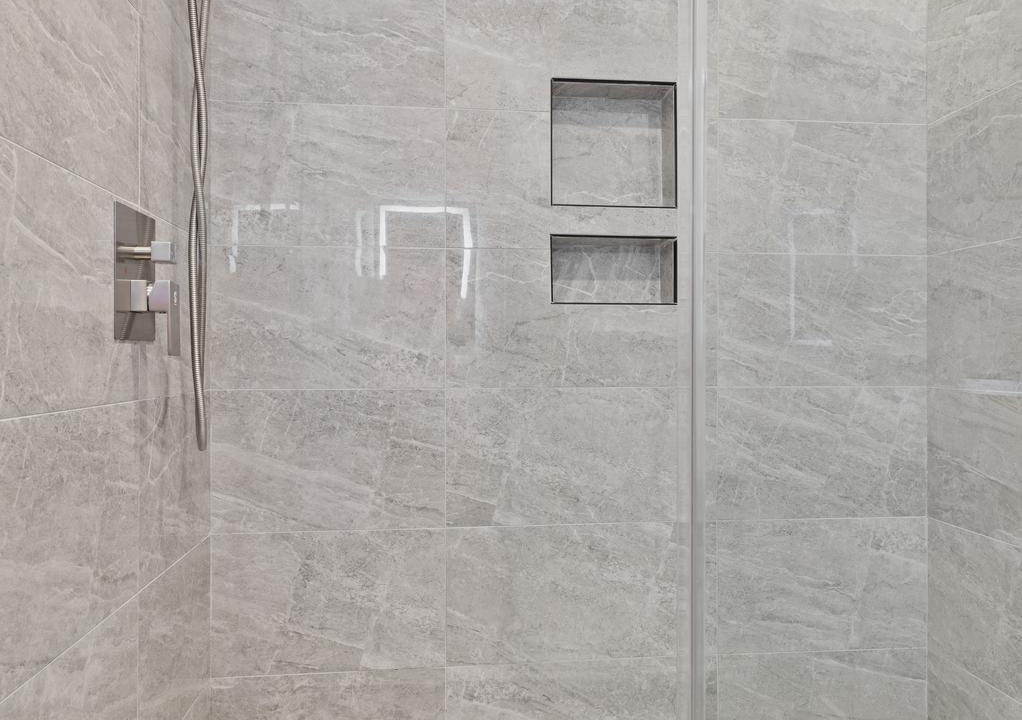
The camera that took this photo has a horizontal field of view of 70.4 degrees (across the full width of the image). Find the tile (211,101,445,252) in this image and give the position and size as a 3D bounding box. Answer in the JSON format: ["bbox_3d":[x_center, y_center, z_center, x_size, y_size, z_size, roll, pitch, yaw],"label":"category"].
[{"bbox_3d":[-0.389,-0.395,1.562,0.491,0.305,0.010,0,0,-6],"label":"tile"}]

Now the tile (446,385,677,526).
[{"bbox_3d":[0.163,0.214,1.609,0.609,0.302,0.012,0,0,-6],"label":"tile"}]

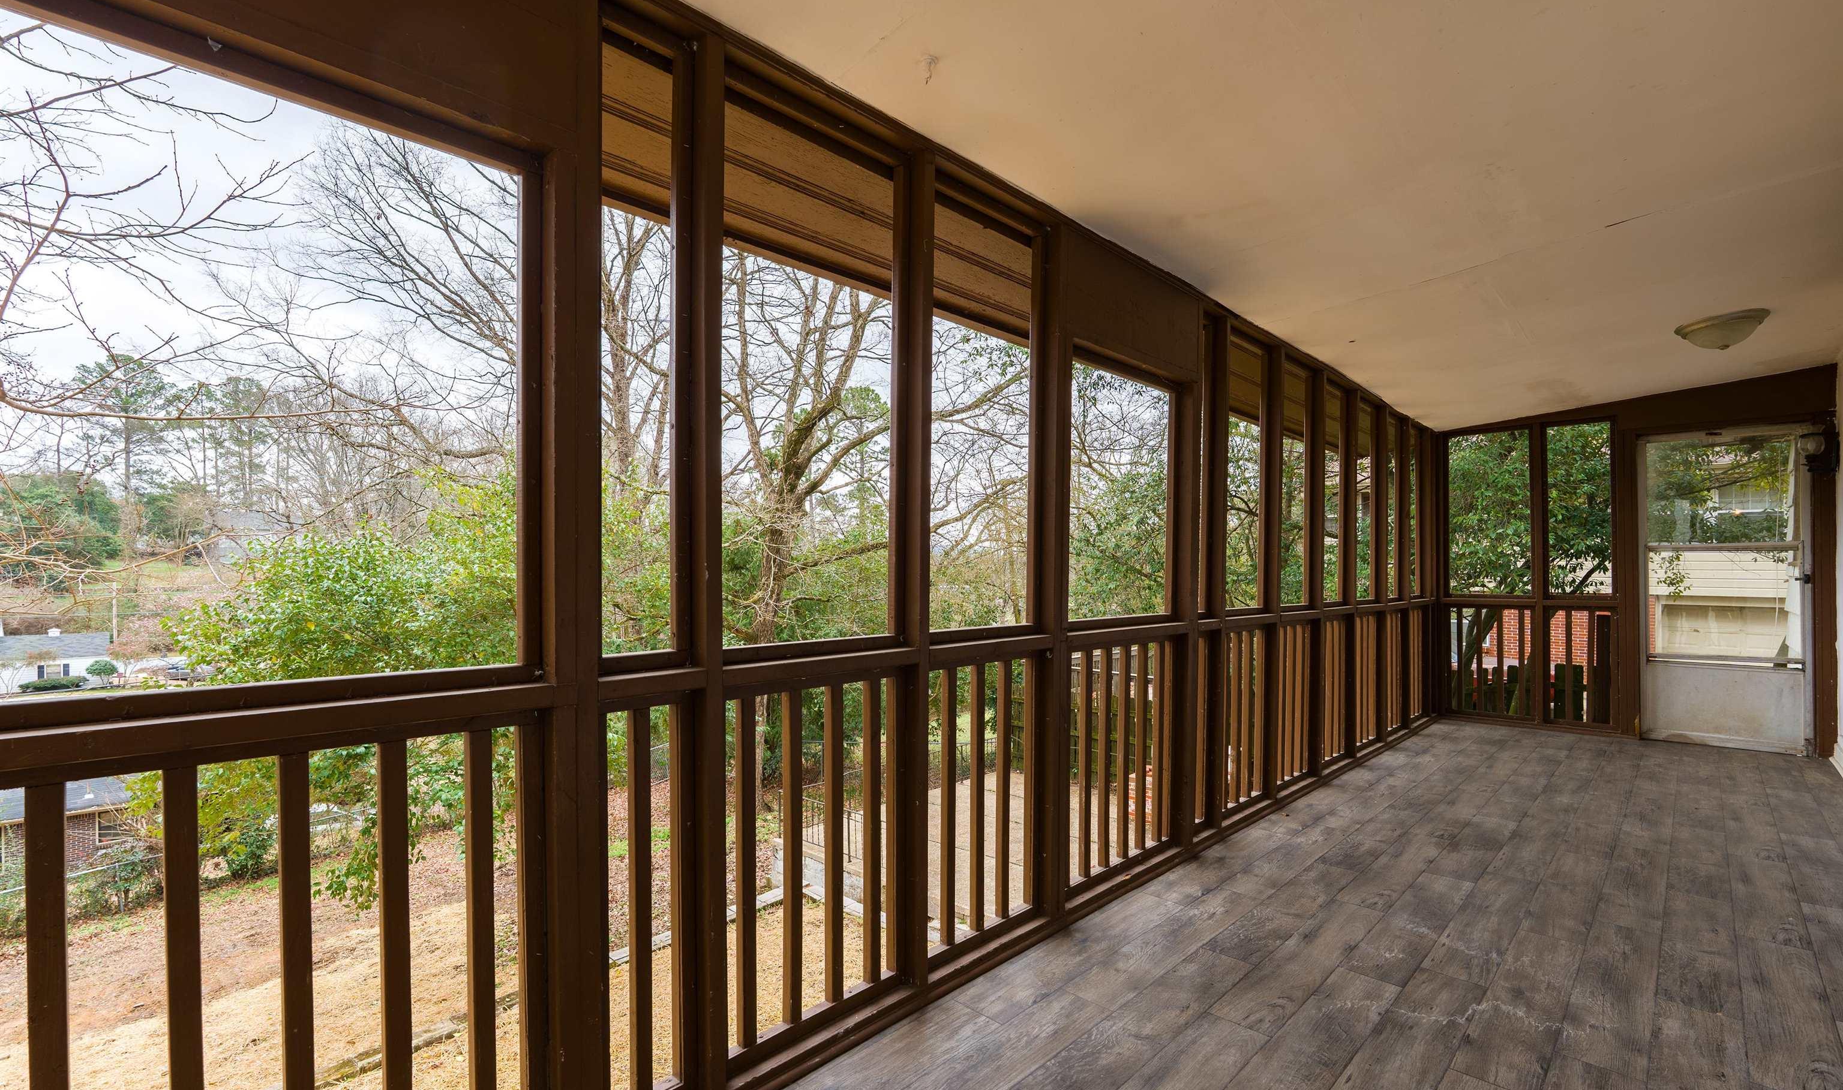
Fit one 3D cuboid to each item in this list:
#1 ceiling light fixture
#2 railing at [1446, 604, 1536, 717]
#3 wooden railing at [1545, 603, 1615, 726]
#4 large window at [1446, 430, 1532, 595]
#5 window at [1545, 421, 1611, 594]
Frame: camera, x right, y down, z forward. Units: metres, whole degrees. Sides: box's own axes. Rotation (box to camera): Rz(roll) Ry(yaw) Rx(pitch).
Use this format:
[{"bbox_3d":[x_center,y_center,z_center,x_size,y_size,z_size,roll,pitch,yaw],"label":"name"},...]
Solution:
[{"bbox_3d":[3.854,-1.012,3.938,0.340,0.135,0.340,-8,-7,43],"label":"ceiling light fixture"},{"bbox_3d":[4.222,0.848,6.077,0.549,0.819,0.050,-2,-3,43],"label":"railing"},{"bbox_3d":[4.601,0.844,5.723,0.381,0.822,0.050,-2,-3,43],"label":"wooden railing"},{"bbox_3d":[4.231,-0.234,6.108,0.529,1.218,0.050,-2,-3,43],"label":"large window"},{"bbox_3d":[4.615,-0.248,5.749,0.371,1.202,0.050,-2,-3,43],"label":"window"}]

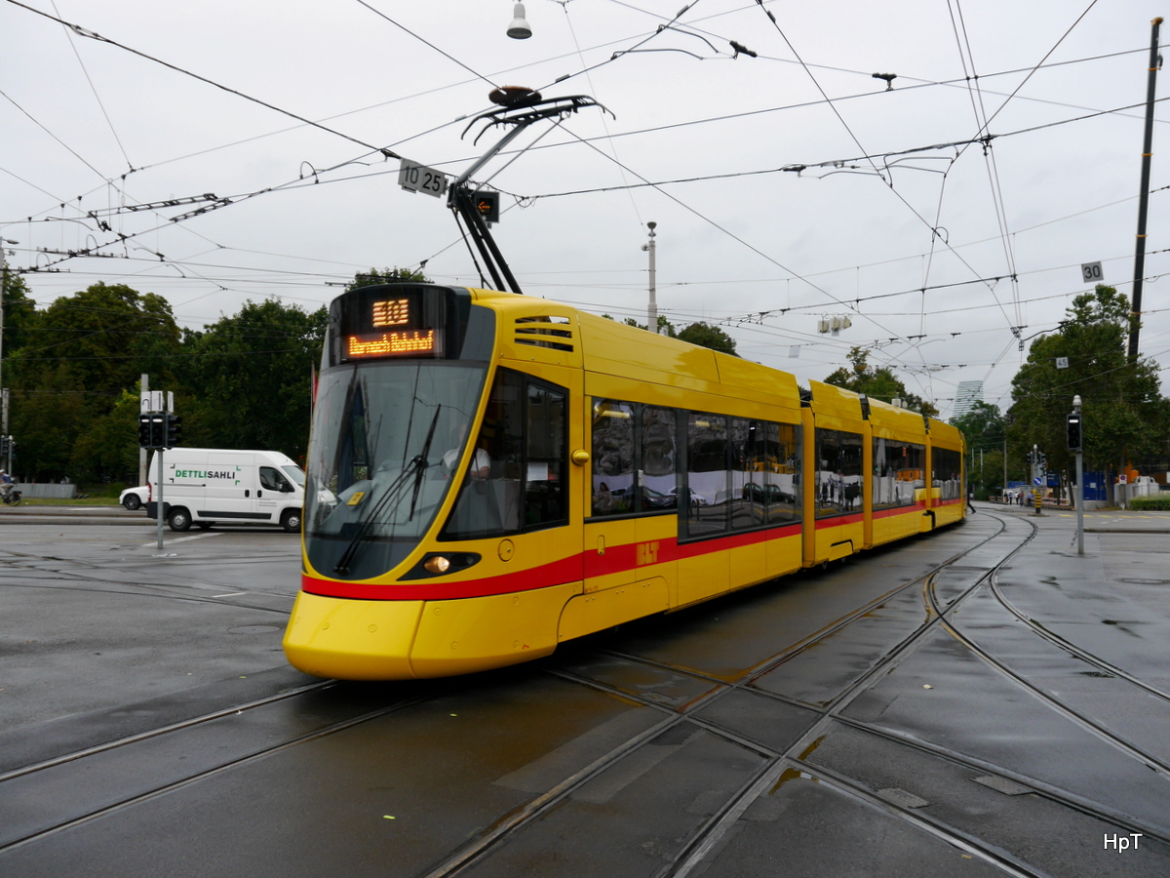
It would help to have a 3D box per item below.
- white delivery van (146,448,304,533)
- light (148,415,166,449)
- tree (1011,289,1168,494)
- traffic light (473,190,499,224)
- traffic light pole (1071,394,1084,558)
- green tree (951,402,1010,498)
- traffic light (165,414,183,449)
[{"bbox_3d":[-10.500,1.580,29.500,5.450,2.520,2.120,0,-2,2],"label":"white delivery van"},{"bbox_3d":[-10.499,-0.180,23.250,0.340,0.860,0.380,1,-3,-21],"label":"light"},{"bbox_3d":[33.859,-2.868,64.000,10.500,14.800,10.000,-1,-2,18],"label":"tree"},{"bbox_3d":[-1.359,-3.174,13.000,0.380,0.440,0.250,0,-2,-7],"label":"traffic light"},{"bbox_3d":[11.701,0.842,22.400,0.220,3.750,0.220,-1,-2,18],"label":"traffic light pole"},{"bbox_3d":[43.759,1.244,105.000,6.900,10.700,6.800,-1,-2,18],"label":"green tree"},{"bbox_3d":[-10.162,-0.181,23.400,0.420,0.860,0.340,0,-2,5],"label":"traffic light"}]

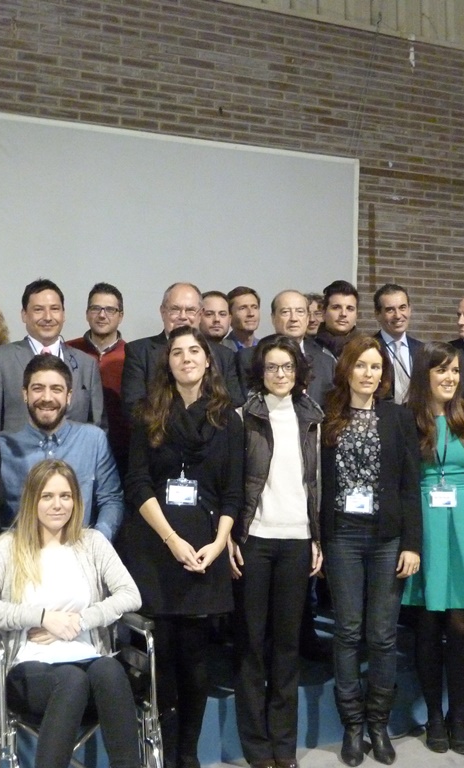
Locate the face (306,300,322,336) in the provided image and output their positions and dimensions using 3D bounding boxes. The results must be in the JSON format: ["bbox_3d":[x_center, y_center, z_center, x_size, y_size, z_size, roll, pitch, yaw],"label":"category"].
[{"bbox_3d":[0.438,-0.353,5.500,0.155,0.200,0.160,0,0,6],"label":"face"}]

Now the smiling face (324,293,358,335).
[{"bbox_3d":[0.513,-0.328,4.850,0.160,0.205,0.160,0,0,-3],"label":"smiling face"}]

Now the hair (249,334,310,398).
[{"bbox_3d":[0.186,-0.069,4.060,0.245,0.255,0.250,0,-1,-3],"label":"hair"}]

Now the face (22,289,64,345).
[{"bbox_3d":[-0.797,-0.290,4.380,0.180,0.240,0.200,0,-1,-14],"label":"face"}]

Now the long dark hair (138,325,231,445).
[{"bbox_3d":[-0.165,0.012,3.680,0.300,0.420,0.260,0,-1,2],"label":"long dark hair"}]

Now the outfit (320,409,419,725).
[{"bbox_3d":[0.559,0.764,4.240,0.450,1.420,0.290,0,0,7],"label":"outfit"}]

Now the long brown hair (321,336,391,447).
[{"bbox_3d":[0.505,0.026,4.200,0.280,0.470,0.270,0,-1,-13],"label":"long brown hair"}]

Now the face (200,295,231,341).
[{"bbox_3d":[-0.077,-0.321,5.000,0.160,0.215,0.160,0,0,0],"label":"face"}]

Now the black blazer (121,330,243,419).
[{"bbox_3d":[-0.210,0.147,4.400,0.540,0.750,0.300,0,0,-6],"label":"black blazer"}]

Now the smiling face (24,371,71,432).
[{"bbox_3d":[-0.618,0.055,3.450,0.158,0.210,0.155,0,-1,-10],"label":"smiling face"}]

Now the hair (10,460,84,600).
[{"bbox_3d":[-0.570,0.447,3.180,0.230,0.420,0.250,0,-1,-12],"label":"hair"}]

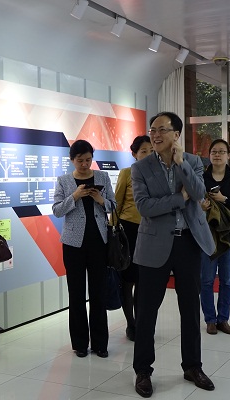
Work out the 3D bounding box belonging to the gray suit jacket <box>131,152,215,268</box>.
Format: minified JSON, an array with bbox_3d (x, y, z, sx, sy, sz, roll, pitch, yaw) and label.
[{"bbox_3d":[0.378,0.068,3.880,0.540,0.740,0.380,-1,2,-7],"label":"gray suit jacket"}]

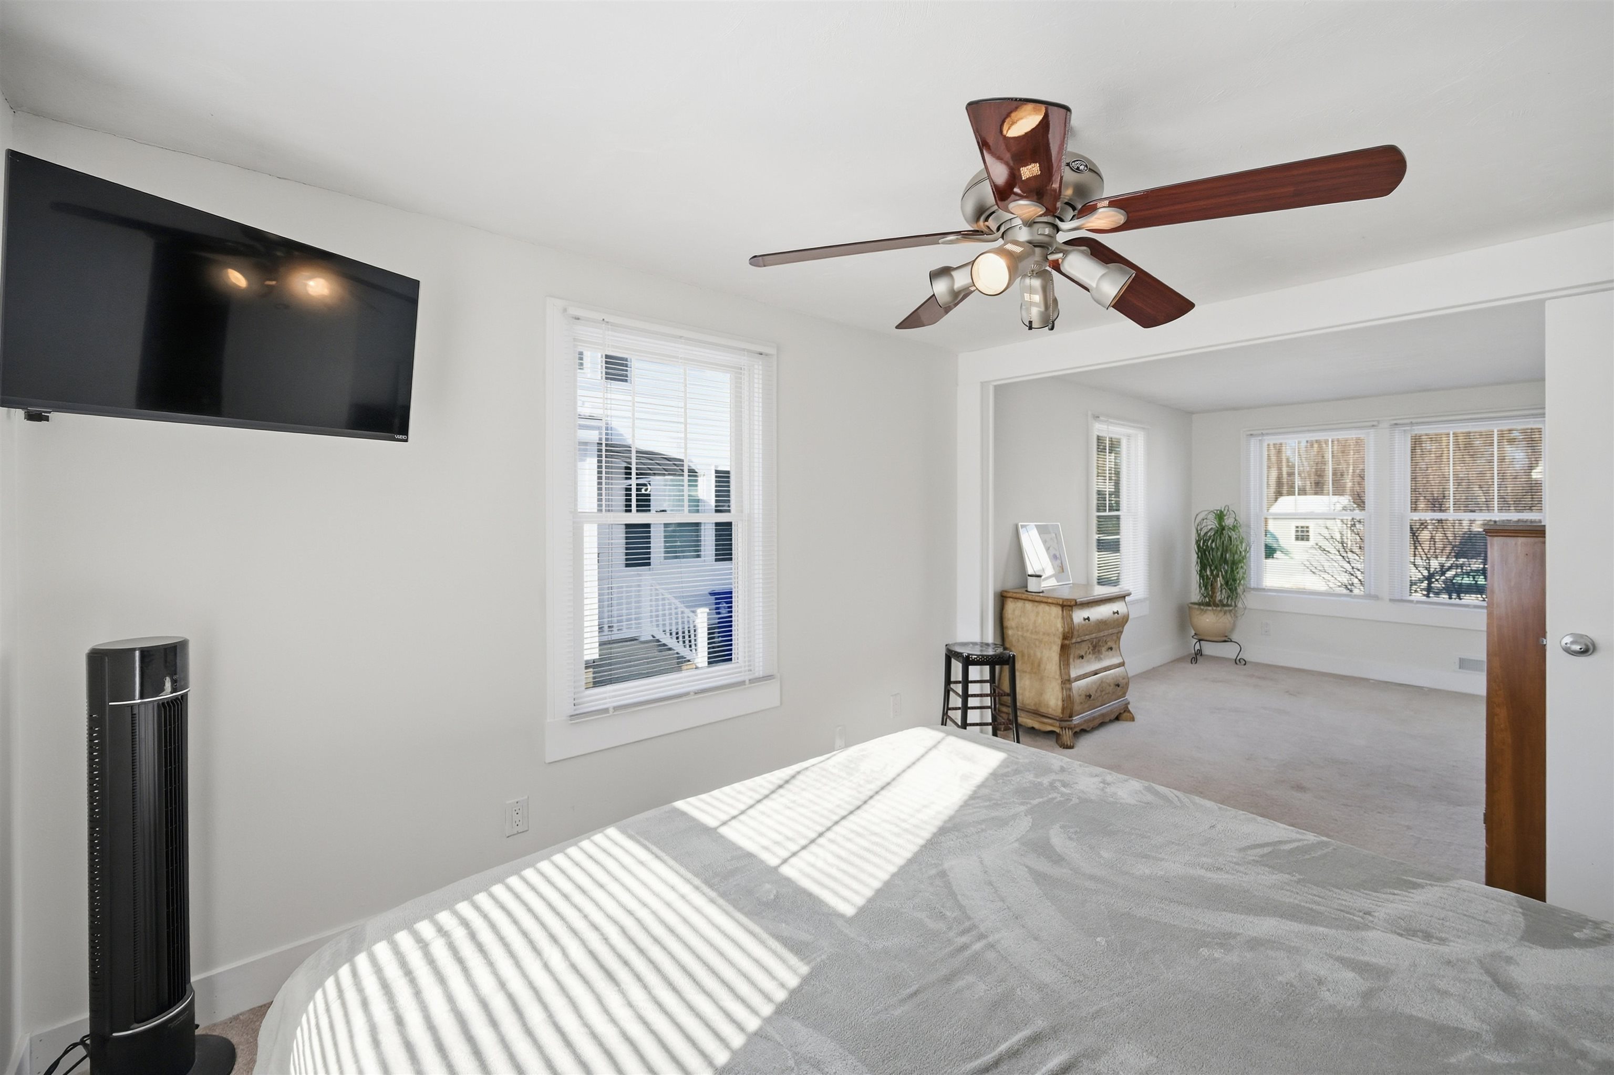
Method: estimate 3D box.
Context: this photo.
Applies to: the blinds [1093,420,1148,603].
[{"bbox_3d":[2.415,-0.187,4.820,0.880,1.380,0.050,-1,2,-39],"label":"blinds"}]

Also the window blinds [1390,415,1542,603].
[{"bbox_3d":[4.790,-0.178,4.545,0.835,1.370,0.050,2,2,44],"label":"window blinds"}]

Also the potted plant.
[{"bbox_3d":[3.564,0.312,5.450,0.460,1.160,0.440,1,2,33],"label":"potted plant"}]

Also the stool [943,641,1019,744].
[{"bbox_3d":[0.915,0.895,3.310,0.335,0.620,0.335,0,2,0],"label":"stool"}]

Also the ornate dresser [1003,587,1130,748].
[{"bbox_3d":[1.628,0.757,3.955,0.750,0.835,0.490,-1,2,-39],"label":"ornate dresser"}]

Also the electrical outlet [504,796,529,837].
[{"bbox_3d":[-0.978,0.945,2.118,0.072,0.117,0.010,-1,2,-39],"label":"electrical outlet"}]

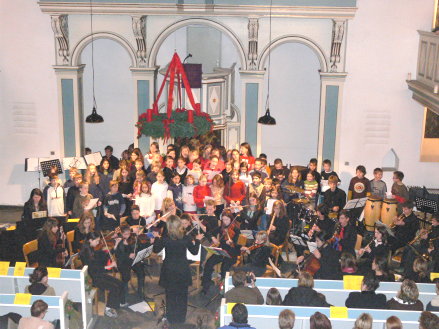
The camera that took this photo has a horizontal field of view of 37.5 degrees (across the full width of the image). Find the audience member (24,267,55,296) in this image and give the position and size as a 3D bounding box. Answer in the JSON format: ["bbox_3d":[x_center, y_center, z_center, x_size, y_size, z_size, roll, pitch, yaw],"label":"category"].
[{"bbox_3d":[-2.347,1.889,8.859,0.500,1.172,0.720,5,14,16],"label":"audience member"}]

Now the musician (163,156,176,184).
[{"bbox_3d":[-1.057,0.559,13.673,0.400,1.440,0.300,-2,15,-12],"label":"musician"}]

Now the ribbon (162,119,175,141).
[{"bbox_3d":[-0.799,-0.541,10.135,0.190,0.360,0.090,5,15,14],"label":"ribbon"}]

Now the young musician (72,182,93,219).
[{"bbox_3d":[-2.620,0.966,12.501,0.420,1.370,0.360,-7,15,-33],"label":"young musician"}]

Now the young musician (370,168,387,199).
[{"bbox_3d":[3.368,0.705,13.941,0.420,1.280,0.300,0,14,-2],"label":"young musician"}]

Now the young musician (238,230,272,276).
[{"bbox_3d":[0.467,1.608,10.072,0.750,1.240,0.520,0,12,-3],"label":"young musician"}]

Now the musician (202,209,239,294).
[{"bbox_3d":[0.007,1.431,10.778,0.520,1.290,0.750,13,19,39],"label":"musician"}]

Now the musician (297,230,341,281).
[{"bbox_3d":[1.389,1.632,9.978,0.800,1.254,0.580,-3,14,-17],"label":"musician"}]

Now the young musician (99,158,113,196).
[{"bbox_3d":[-2.345,0.651,13.353,0.420,1.530,0.300,-1,12,-8],"label":"young musician"}]

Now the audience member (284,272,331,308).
[{"bbox_3d":[1.078,1.965,8.407,0.550,1.347,0.750,2,14,4],"label":"audience member"}]

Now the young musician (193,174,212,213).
[{"bbox_3d":[-0.331,0.837,12.875,0.380,1.330,0.300,1,12,3],"label":"young musician"}]

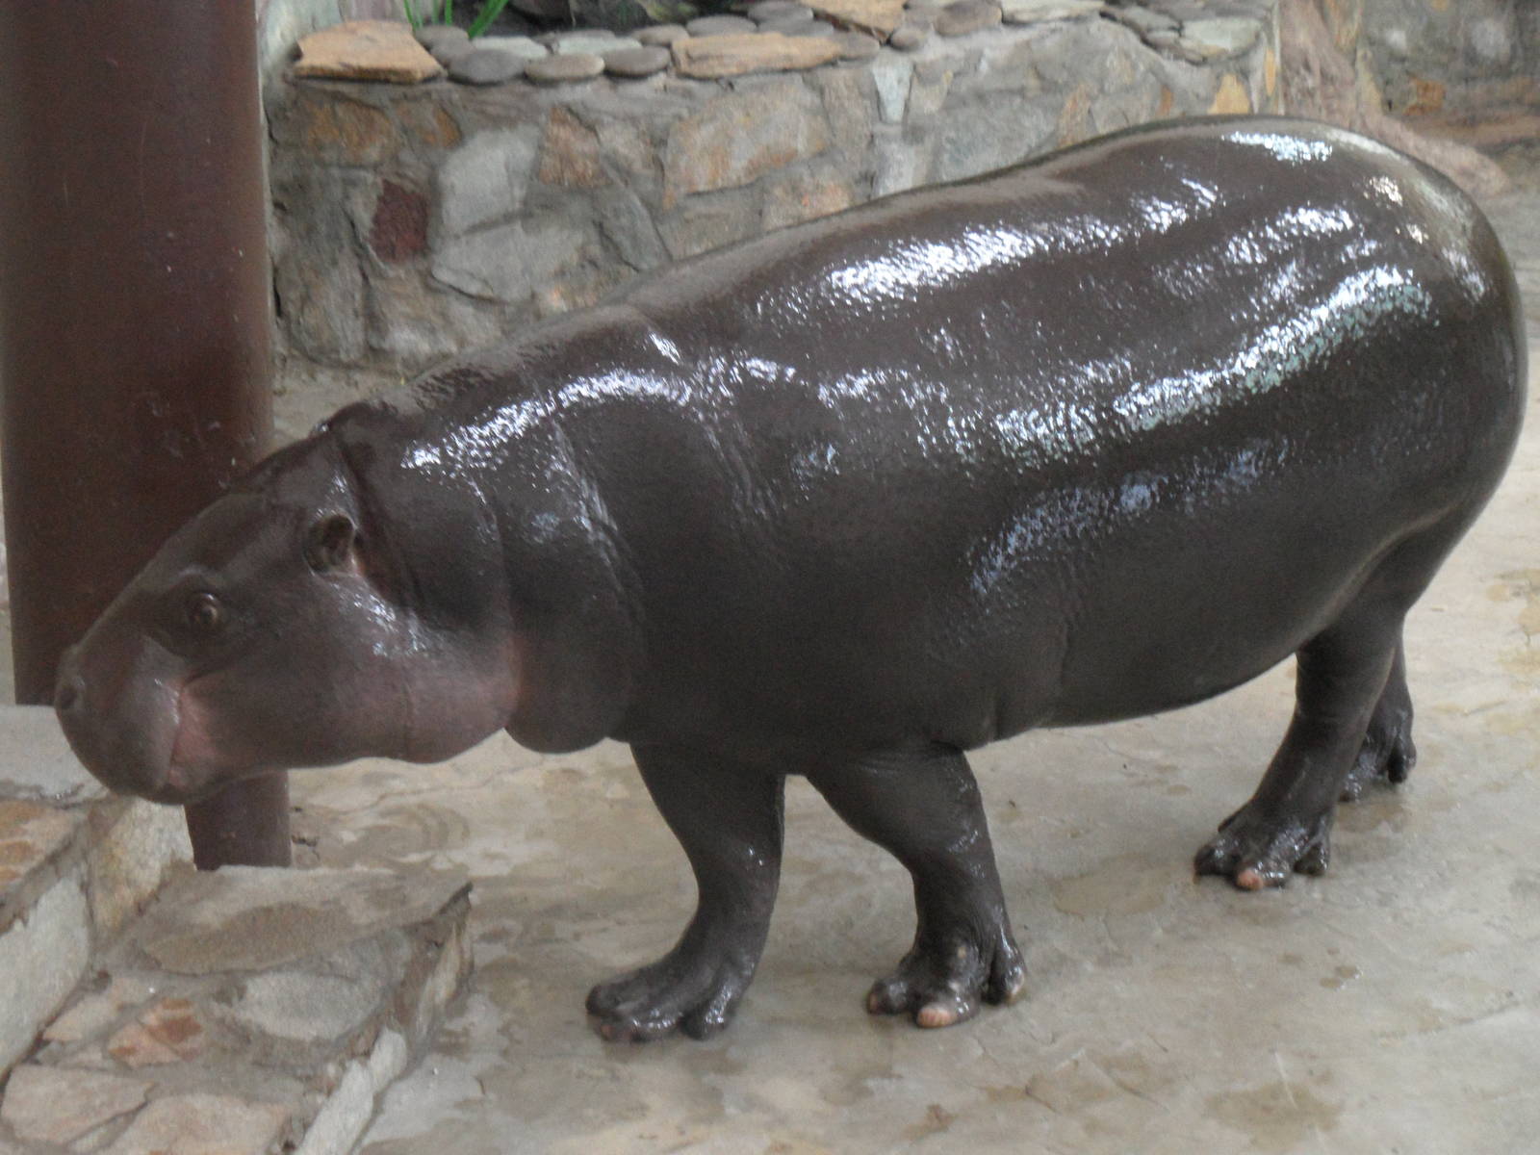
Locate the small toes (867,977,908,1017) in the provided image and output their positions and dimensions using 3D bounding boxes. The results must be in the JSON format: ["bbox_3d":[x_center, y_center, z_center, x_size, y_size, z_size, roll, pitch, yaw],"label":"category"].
[{"bbox_3d":[0.113,0.401,4.258,0.037,0.033,0.038,19,27,42],"label":"small toes"}]

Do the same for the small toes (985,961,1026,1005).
[{"bbox_3d":[0.228,0.391,4.281,0.037,0.037,0.040,-1,20,-3],"label":"small toes"}]

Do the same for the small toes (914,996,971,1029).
[{"bbox_3d":[0.165,0.414,4.229,0.044,0.029,0.043,9,22,23],"label":"small toes"}]

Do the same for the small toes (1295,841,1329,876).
[{"bbox_3d":[0.556,0.289,4.568,0.034,0.032,0.036,0,20,0],"label":"small toes"}]

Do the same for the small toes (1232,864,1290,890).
[{"bbox_3d":[0.500,0.306,4.529,0.046,0.028,0.044,11,23,28],"label":"small toes"}]

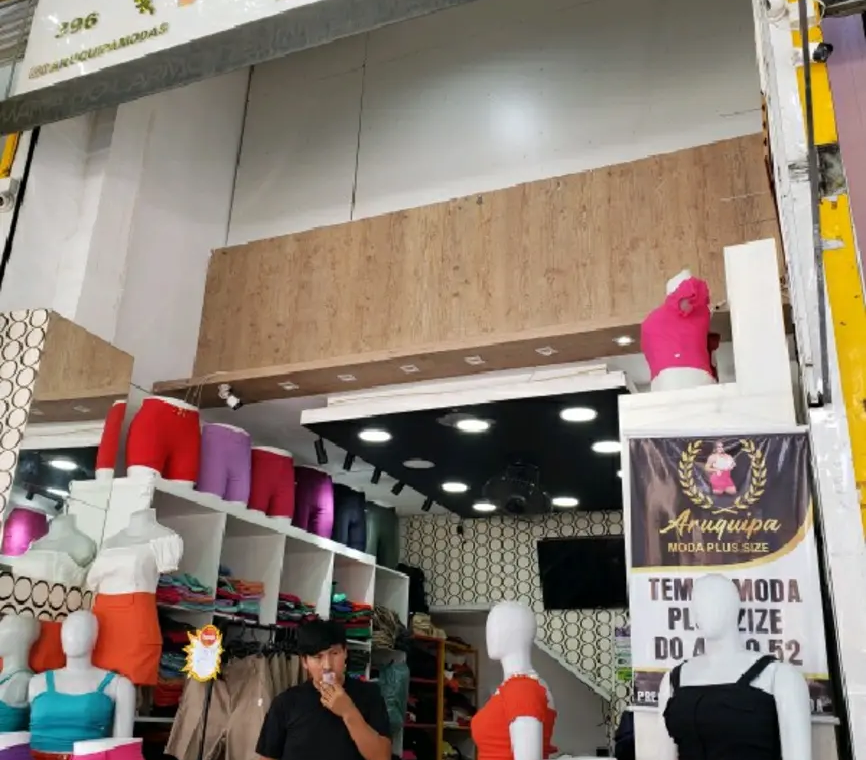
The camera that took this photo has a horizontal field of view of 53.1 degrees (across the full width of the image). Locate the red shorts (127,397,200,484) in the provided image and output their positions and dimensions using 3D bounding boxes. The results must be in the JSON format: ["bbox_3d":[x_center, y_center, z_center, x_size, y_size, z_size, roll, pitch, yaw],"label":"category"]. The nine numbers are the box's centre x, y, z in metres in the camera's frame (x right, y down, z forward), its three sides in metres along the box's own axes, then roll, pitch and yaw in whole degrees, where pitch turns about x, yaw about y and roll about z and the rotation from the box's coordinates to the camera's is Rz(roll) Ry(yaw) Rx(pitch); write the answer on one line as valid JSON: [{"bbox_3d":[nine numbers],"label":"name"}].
[{"bbox_3d":[-1.554,0.348,5.040,0.305,0.398,0.433,-12,-25,33],"label":"red shorts"}]

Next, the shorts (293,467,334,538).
[{"bbox_3d":[-0.898,0.909,6.414,0.270,0.420,0.360,-14,-26,37],"label":"shorts"}]

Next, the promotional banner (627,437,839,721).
[{"bbox_3d":[1.262,0.811,3.774,0.780,1.184,0.020,-7,-22,22],"label":"promotional banner"}]

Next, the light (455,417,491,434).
[{"bbox_3d":[0.245,0.283,5.375,0.225,0.035,0.225,2,-21,1],"label":"light"}]

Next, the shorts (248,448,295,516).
[{"bbox_3d":[-1.115,0.717,5.995,0.265,0.433,0.369,-12,-25,33],"label":"shorts"}]

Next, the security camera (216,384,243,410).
[{"bbox_3d":[-1.214,0.102,5.191,0.150,0.150,0.100,20,-27,-39],"label":"security camera"}]

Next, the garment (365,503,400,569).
[{"bbox_3d":[-0.442,1.345,7.443,0.275,0.482,0.379,-12,-25,33],"label":"garment"}]

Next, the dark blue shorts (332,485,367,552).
[{"bbox_3d":[-0.640,1.032,6.316,0.290,0.430,0.400,-12,-25,33],"label":"dark blue shorts"}]

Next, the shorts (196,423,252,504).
[{"bbox_3d":[-1.323,0.535,5.546,0.270,0.438,0.379,-12,-25,33],"label":"shorts"}]

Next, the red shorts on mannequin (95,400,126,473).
[{"bbox_3d":[-1.848,0.365,5.142,0.290,0.410,0.400,-2,-21,11],"label":"red shorts on mannequin"}]

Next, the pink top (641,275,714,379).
[{"bbox_3d":[1.086,-0.227,3.867,0.290,0.390,0.390,1,-21,4],"label":"pink top"}]

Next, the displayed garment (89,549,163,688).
[{"bbox_3d":[-1.537,1.182,4.351,0.360,0.640,0.270,-8,-23,26],"label":"displayed garment"}]

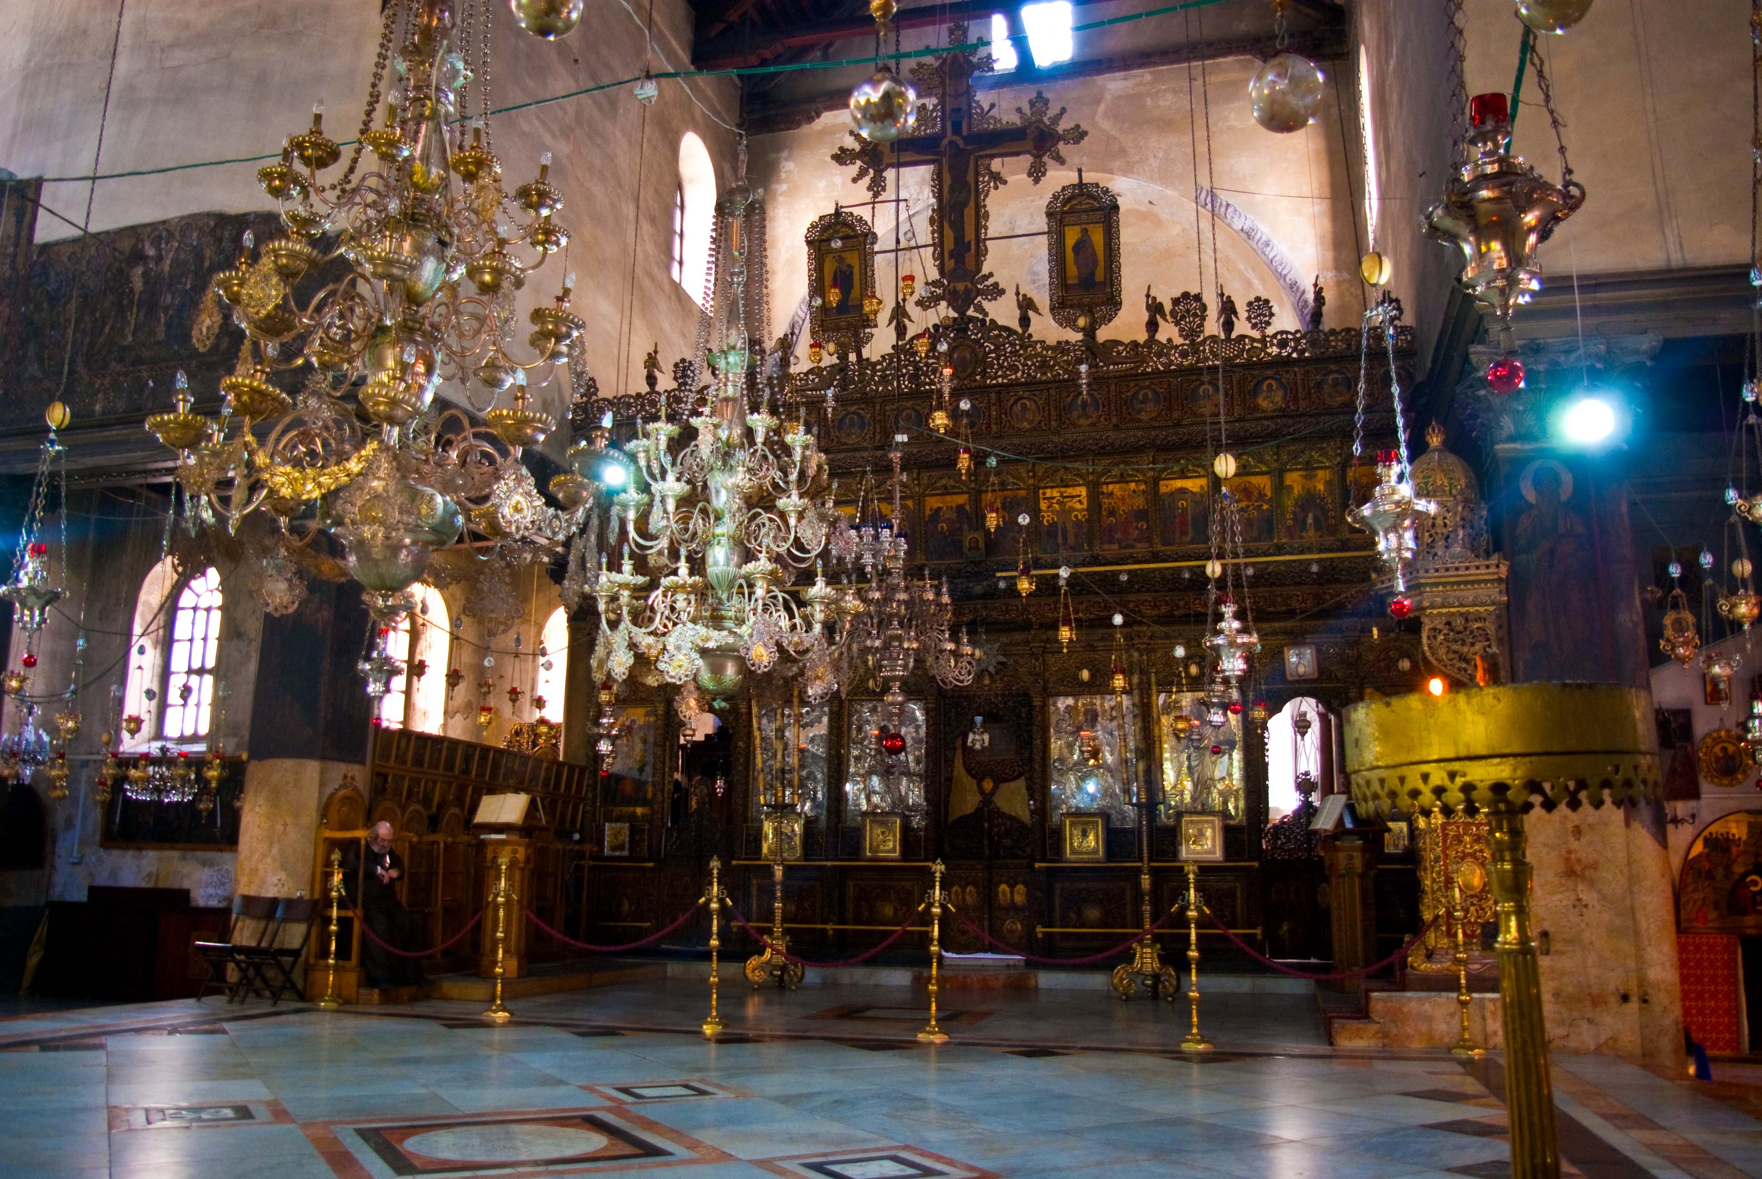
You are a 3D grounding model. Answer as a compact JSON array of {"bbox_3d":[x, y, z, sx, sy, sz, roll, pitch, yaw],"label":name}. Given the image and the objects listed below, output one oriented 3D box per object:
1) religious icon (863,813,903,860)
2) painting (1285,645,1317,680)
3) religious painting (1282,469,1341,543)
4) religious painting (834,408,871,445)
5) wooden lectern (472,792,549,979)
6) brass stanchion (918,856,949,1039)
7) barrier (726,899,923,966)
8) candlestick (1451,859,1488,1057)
[{"bbox_3d":[0.028,2.451,13.104,0.389,0.451,0.060,-2,-11,14],"label":"religious icon"},{"bbox_3d":[4.208,0.737,13.241,0.290,0.370,0.050,-3,-12,15],"label":"painting"},{"bbox_3d":[4.424,-0.873,13.661,0.530,0.770,0.060,-3,-12,15],"label":"religious painting"},{"bbox_3d":[-0.319,-1.800,14.608,0.385,0.385,0.050,-3,-13,16],"label":"religious painting"},{"bbox_3d":[-3.427,2.723,12.260,0.520,1.663,0.480,-3,-12,15],"label":"wooden lectern"},{"bbox_3d":[0.374,2.529,9.322,0.220,1.220,0.220,0,-10,0],"label":"brass stanchion"},{"bbox_3d":[-0.372,2.332,8.949,1.398,0.443,0.050,-2,-12,12],"label":"barrier"},{"bbox_3d":[3.561,2.246,8.111,0.215,1.152,0.215,-3,-13,16],"label":"candlestick"}]

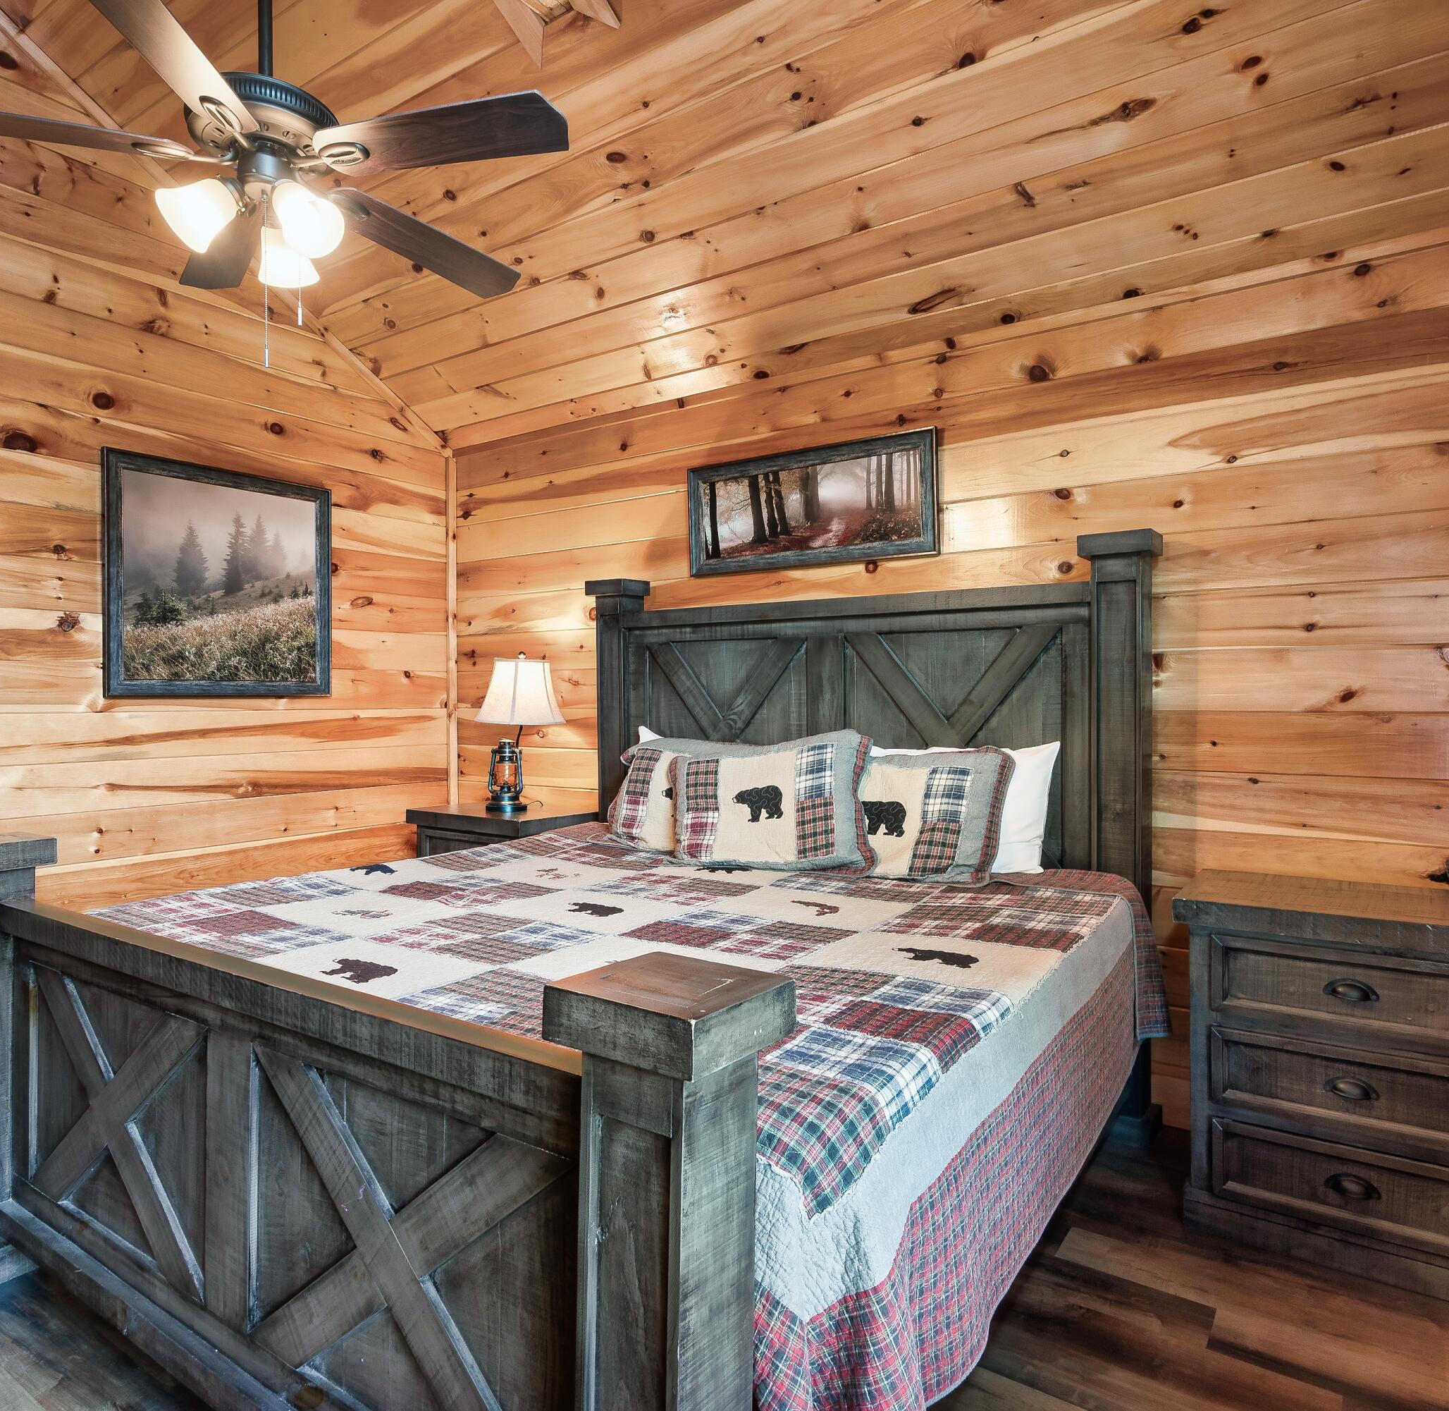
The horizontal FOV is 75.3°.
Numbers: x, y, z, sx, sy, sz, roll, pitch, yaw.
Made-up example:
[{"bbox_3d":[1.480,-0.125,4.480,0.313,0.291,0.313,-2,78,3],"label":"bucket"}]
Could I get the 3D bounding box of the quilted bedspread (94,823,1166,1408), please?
[{"bbox_3d":[-0.187,0.688,2.326,2.054,0.525,1.894,0,0,34],"label":"quilted bedspread"}]

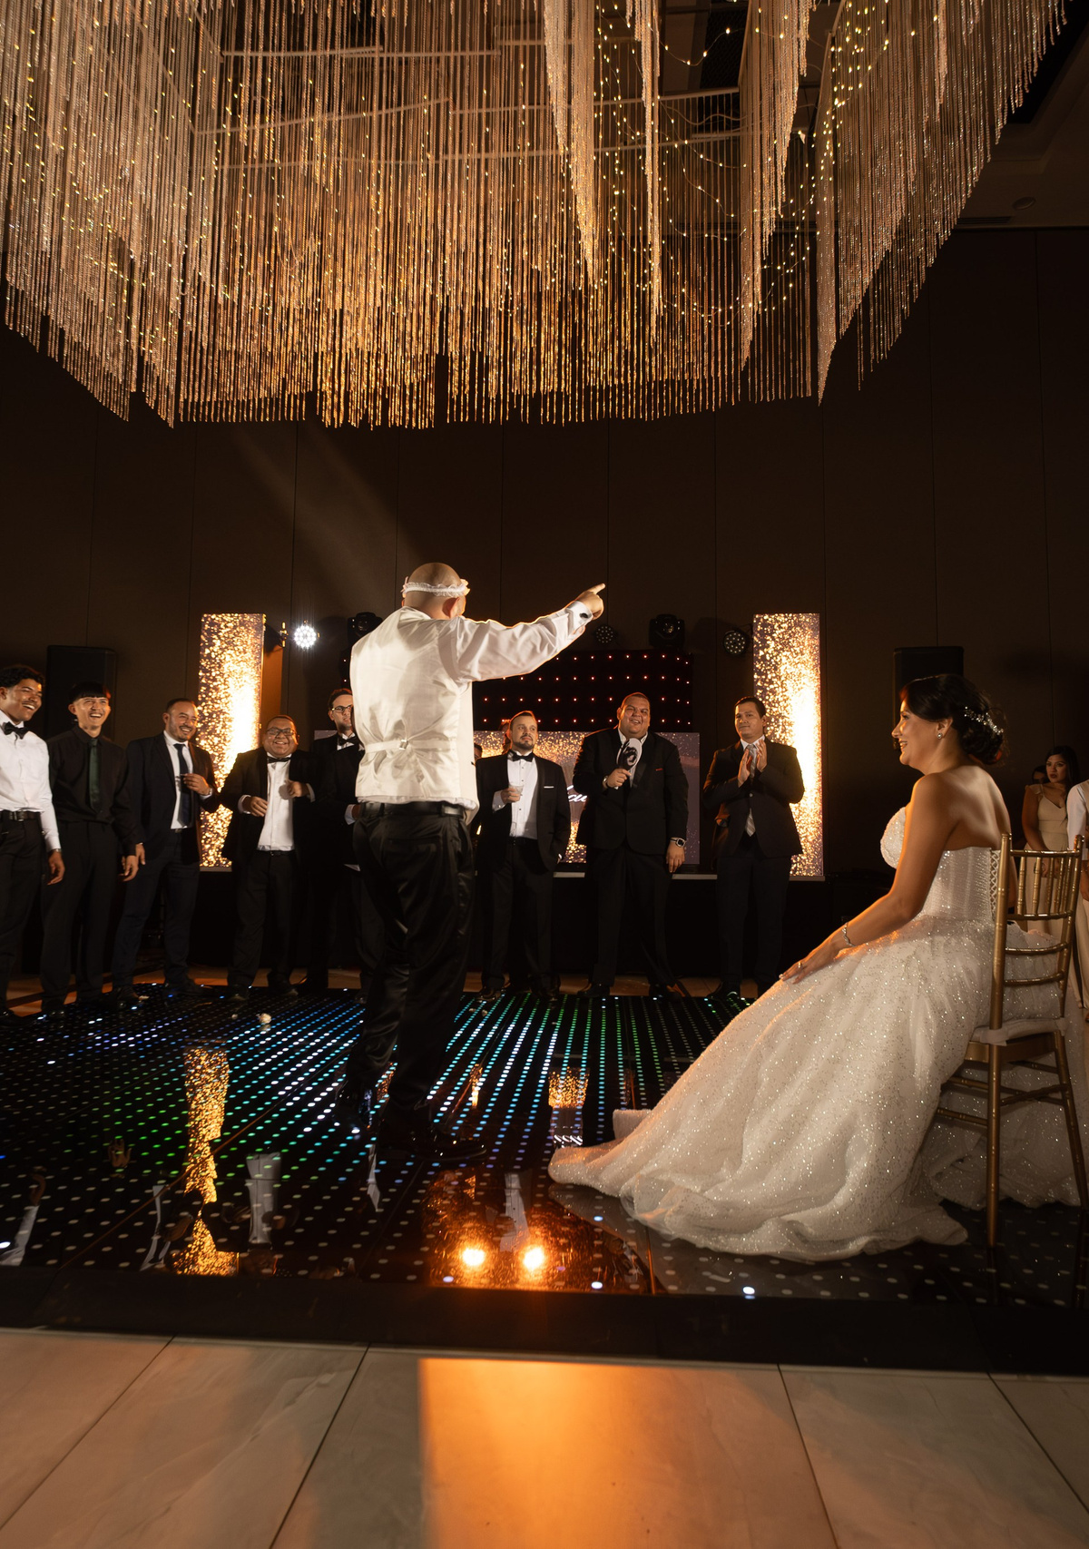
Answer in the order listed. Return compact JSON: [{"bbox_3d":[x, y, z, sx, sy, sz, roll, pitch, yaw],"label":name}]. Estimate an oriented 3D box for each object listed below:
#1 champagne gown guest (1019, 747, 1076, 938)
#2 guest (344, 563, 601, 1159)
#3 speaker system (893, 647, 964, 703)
[{"bbox_3d":[3.106,0.614,6.291,0.460,1.620,0.340,-2,-5,33],"label":"champagne gown guest"},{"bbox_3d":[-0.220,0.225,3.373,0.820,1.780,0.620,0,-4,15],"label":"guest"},{"bbox_3d":[2.778,-0.543,7.453,0.440,0.710,0.400,0,-4,9],"label":"speaker system"}]

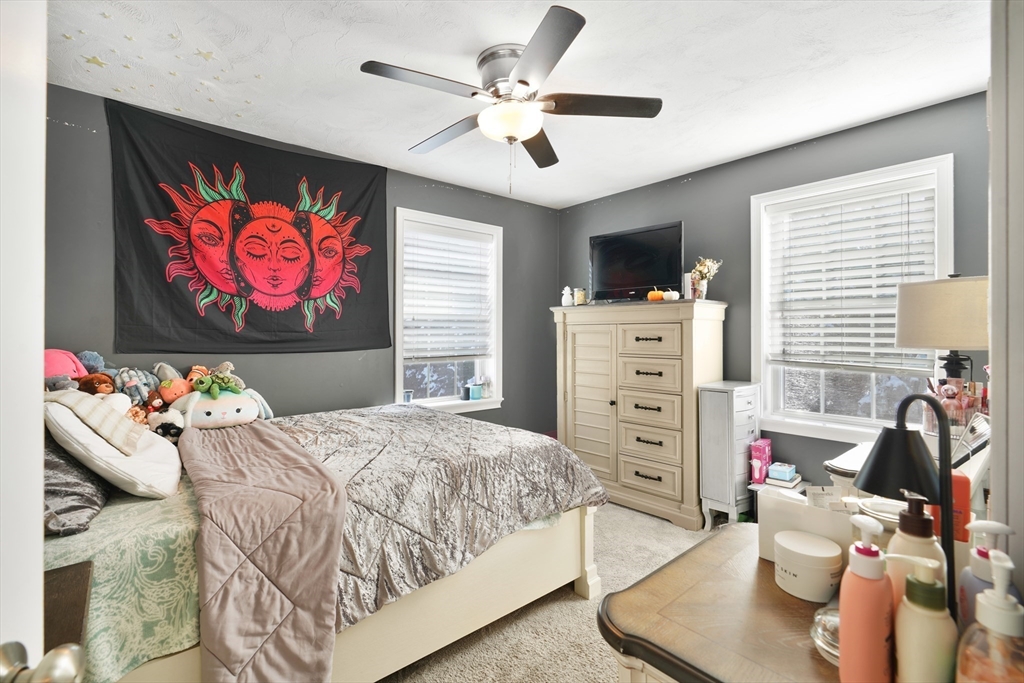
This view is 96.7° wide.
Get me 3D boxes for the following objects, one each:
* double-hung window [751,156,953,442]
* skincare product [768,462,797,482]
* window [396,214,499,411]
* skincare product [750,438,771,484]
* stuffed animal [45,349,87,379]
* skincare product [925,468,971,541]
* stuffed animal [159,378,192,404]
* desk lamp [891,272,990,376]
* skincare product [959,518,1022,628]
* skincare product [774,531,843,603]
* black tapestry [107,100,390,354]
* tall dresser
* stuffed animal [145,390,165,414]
[{"bbox_3d":[1.958,-0.194,2.734,0.110,1.575,0.985,-1,1,-41],"label":"double-hung window"},{"bbox_3d":[1.676,0.807,2.822,0.108,0.055,0.155,1,2,43],"label":"skincare product"},{"bbox_3d":[-0.480,-0.204,3.656,0.998,1.564,0.120,-1,1,-40],"label":"window"},{"bbox_3d":[1.556,0.753,2.845,0.058,0.222,0.190,1,1,39],"label":"skincare product"},{"bbox_3d":[-1.961,0.133,1.950,0.260,0.230,0.210,-1,2,-43],"label":"stuffed animal"},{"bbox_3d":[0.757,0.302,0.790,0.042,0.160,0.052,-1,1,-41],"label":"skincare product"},{"bbox_3d":[-1.627,0.247,2.200,0.120,0.125,0.130,1,18,43],"label":"stuffed animal"},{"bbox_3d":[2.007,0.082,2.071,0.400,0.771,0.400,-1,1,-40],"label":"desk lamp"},{"bbox_3d":[0.634,0.345,0.603,0.066,0.226,0.060,0,1,16],"label":"skincare product"},{"bbox_3d":[0.546,0.413,0.841,0.103,0.081,0.103,0,1,6],"label":"skincare product"},{"bbox_3d":[-1.443,-0.580,2.768,1.511,1.283,0.030,-1,1,-40],"label":"black tapestry"},{"bbox_3d":[0.915,0.455,3.490,0.448,1.456,1.283,-1,1,-40],"label":"tall dresser"},{"bbox_3d":[-1.760,0.310,2.243,0.080,0.135,0.085,0,1,22],"label":"stuffed animal"}]

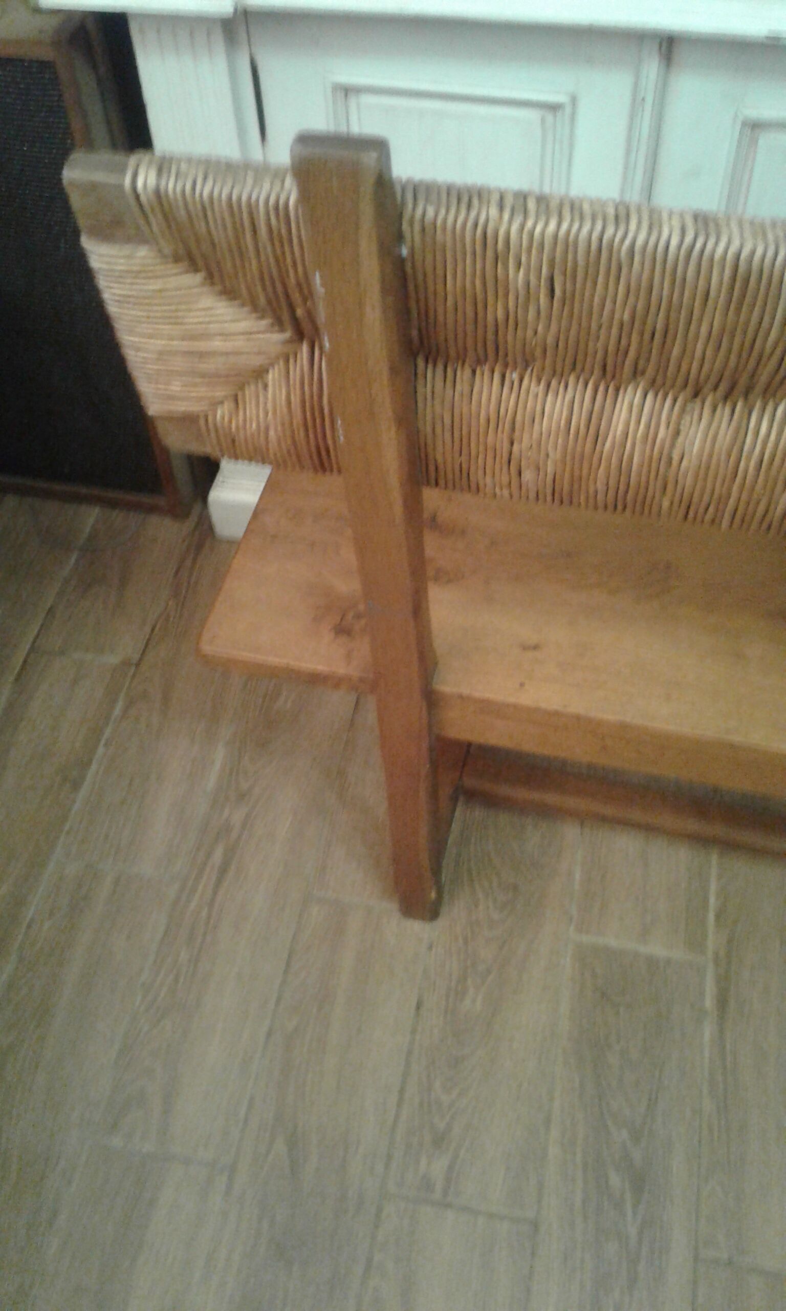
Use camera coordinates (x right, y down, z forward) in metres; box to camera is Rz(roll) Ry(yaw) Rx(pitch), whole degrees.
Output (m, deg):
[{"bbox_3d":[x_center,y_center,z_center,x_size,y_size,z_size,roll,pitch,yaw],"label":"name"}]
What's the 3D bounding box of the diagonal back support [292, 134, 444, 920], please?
[{"bbox_3d":[0.006,0.010,0.934,0.047,0.935,0.055,12,55,13],"label":"diagonal back support"}]

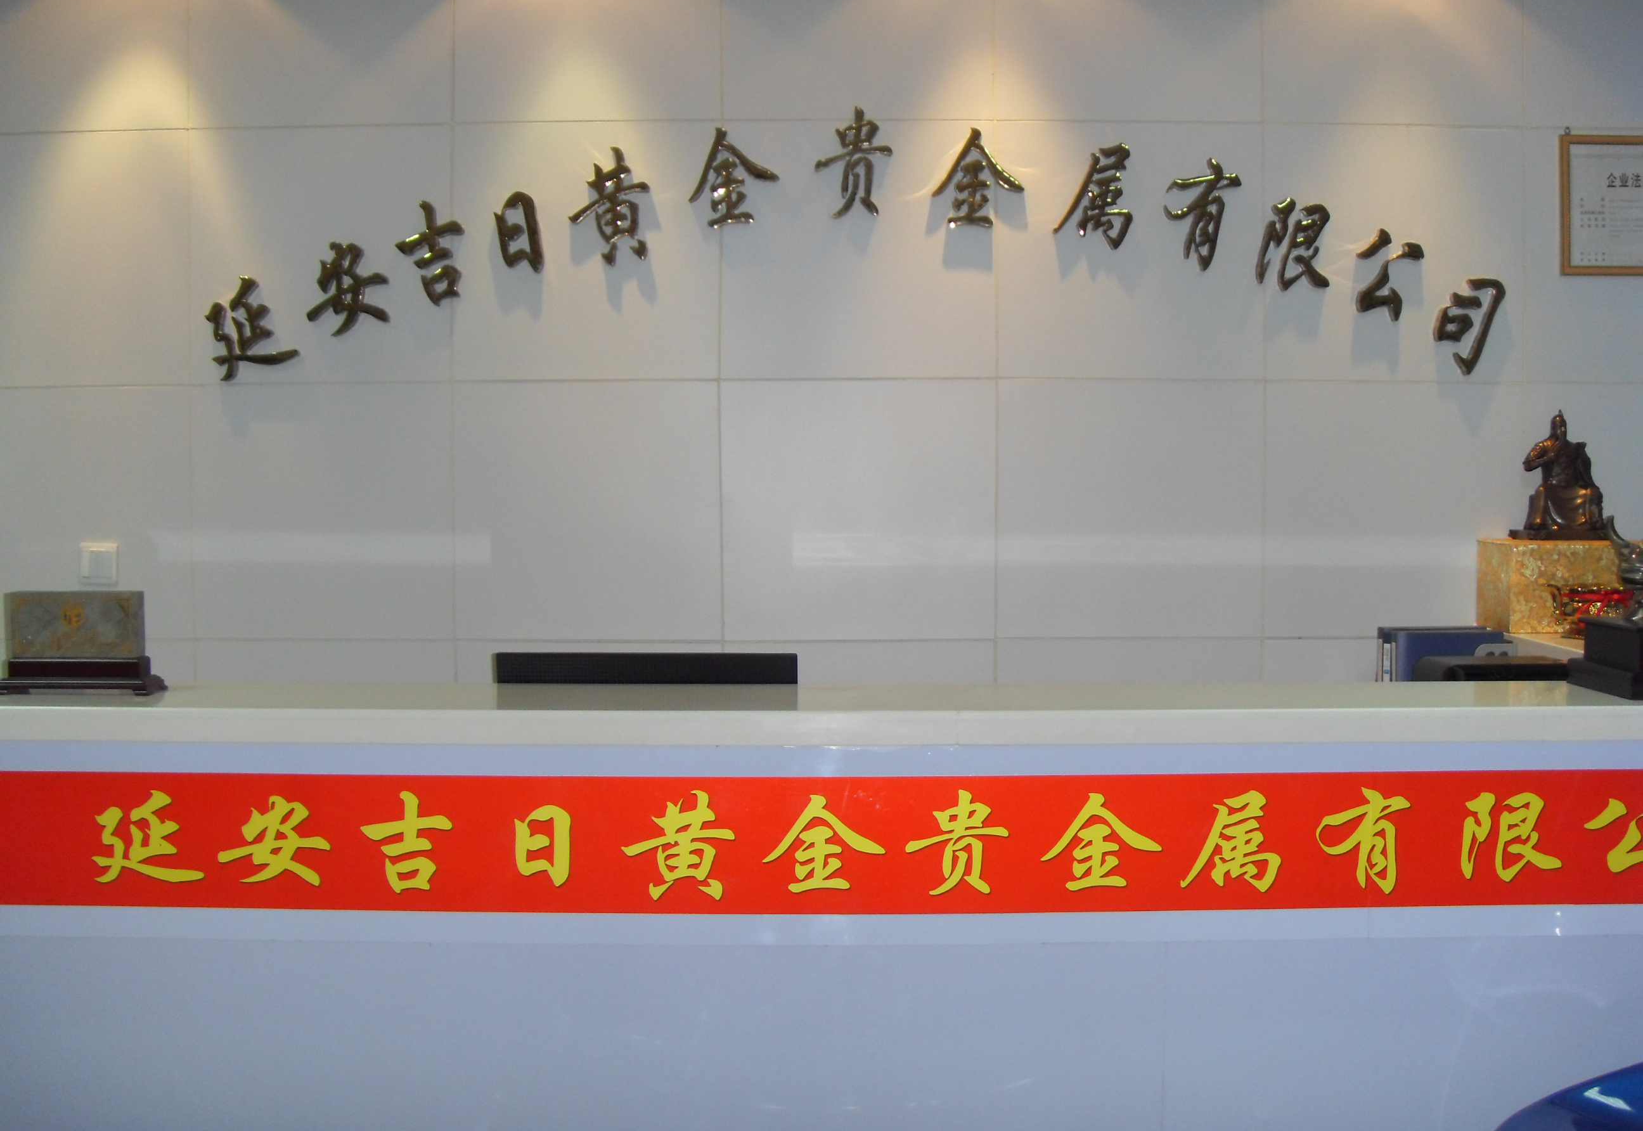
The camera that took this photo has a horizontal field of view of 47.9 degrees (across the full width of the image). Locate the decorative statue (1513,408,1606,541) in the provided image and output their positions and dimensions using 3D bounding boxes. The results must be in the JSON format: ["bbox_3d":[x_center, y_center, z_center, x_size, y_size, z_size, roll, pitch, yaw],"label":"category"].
[{"bbox_3d":[1.632,-0.198,4.070,0.180,0.285,0.140,0,3,0],"label":"decorative statue"}]

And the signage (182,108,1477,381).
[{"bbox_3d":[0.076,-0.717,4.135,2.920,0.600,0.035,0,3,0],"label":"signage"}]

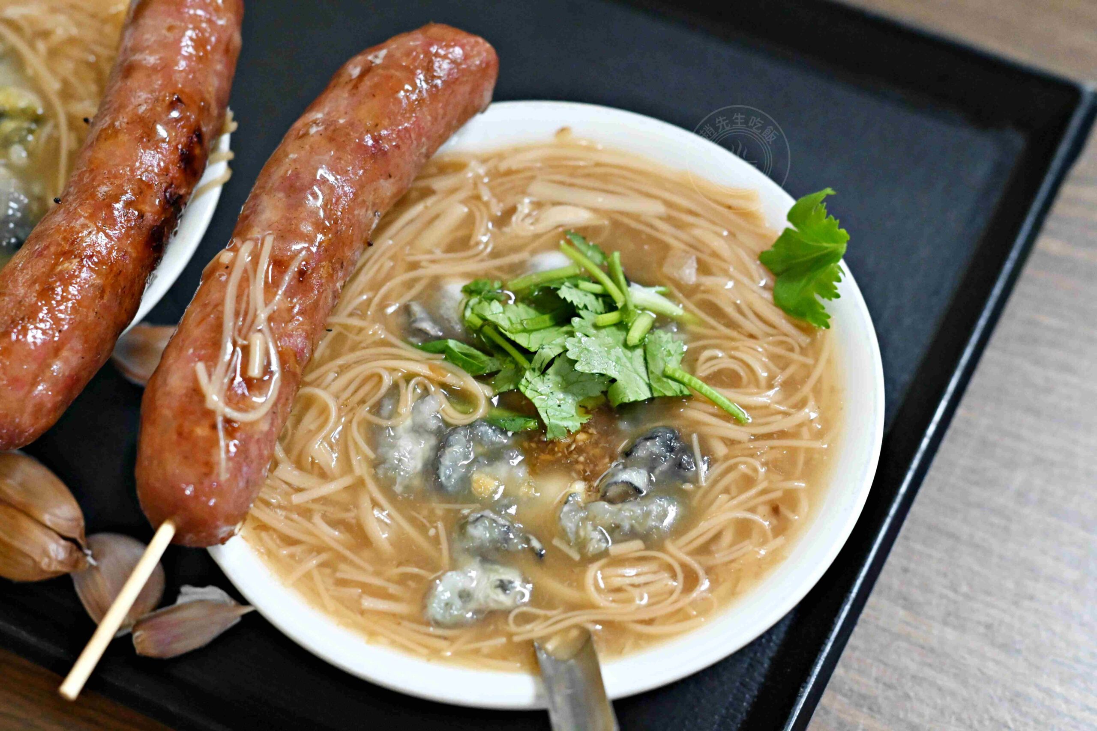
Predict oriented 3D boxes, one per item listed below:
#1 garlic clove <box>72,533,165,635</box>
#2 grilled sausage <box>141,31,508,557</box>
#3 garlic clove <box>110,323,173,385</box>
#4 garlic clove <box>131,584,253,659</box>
[{"bbox_3d":[-0.102,0.052,0.542,0.021,0.016,0.027,-16,58,-8],"label":"garlic clove"},{"bbox_3d":[-0.052,-0.022,0.490,0.038,0.030,0.143,20,60,13],"label":"grilled sausage"},{"bbox_3d":[-0.099,-0.002,0.576,0.027,0.015,0.018,21,60,14],"label":"garlic clove"},{"bbox_3d":[-0.084,0.060,0.537,0.029,0.013,0.015,-19,59,-10],"label":"garlic clove"}]

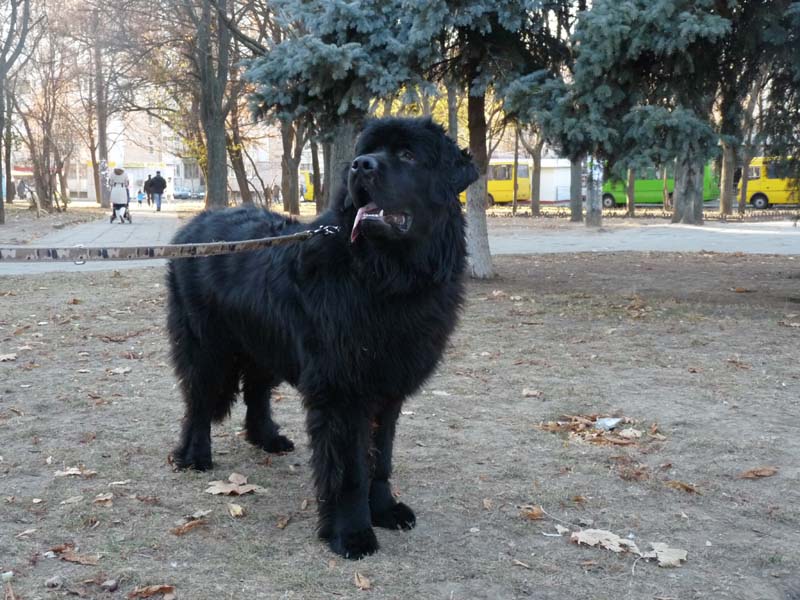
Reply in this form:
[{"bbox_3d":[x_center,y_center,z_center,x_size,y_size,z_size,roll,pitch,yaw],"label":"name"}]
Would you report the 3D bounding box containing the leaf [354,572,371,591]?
[{"bbox_3d":[-0.076,0.561,2.083,0.028,0.025,0.050,-1,6,-8],"label":"leaf"}]

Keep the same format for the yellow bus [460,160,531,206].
[{"bbox_3d":[4.585,-7.271,65.498,7.100,2.750,2.300,4,7,33],"label":"yellow bus"}]

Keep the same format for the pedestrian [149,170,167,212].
[{"bbox_3d":[-10.478,-4.700,45.050,0.660,1.750,0.480,-1,6,-13],"label":"pedestrian"}]

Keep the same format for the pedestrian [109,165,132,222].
[{"bbox_3d":[-8.185,-3.055,30.400,0.550,1.630,0.500,-1,6,-13],"label":"pedestrian"}]

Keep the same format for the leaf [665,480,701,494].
[{"bbox_3d":[0.753,0.495,2.753,0.103,0.020,0.045,4,7,33],"label":"leaf"}]

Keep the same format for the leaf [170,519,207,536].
[{"bbox_3d":[-0.531,0.571,2.610,0.095,0.020,0.050,-2,6,-20],"label":"leaf"}]

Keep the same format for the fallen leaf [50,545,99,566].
[{"bbox_3d":[-0.751,0.590,2.401,0.110,0.025,0.065,0,6,0],"label":"fallen leaf"}]

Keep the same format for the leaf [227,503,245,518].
[{"bbox_3d":[-0.435,0.556,2.750,0.040,0.020,0.065,1,6,5],"label":"leaf"}]

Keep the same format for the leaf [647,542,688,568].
[{"bbox_3d":[0.618,0.590,2.401,0.090,0.025,0.100,2,6,15],"label":"leaf"}]

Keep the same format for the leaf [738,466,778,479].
[{"bbox_3d":[0.994,0.478,2.885,0.131,0.025,0.055,-2,6,-15],"label":"leaf"}]

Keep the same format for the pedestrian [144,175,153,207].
[{"bbox_3d":[-13.699,-5.955,56.875,0.560,1.750,0.500,-1,6,-13],"label":"pedestrian"}]

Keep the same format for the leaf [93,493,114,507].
[{"bbox_3d":[-0.812,0.546,2.848,0.058,0.020,0.058,-1,6,-10],"label":"leaf"}]

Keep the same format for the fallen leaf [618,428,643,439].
[{"bbox_3d":[0.795,0.460,3.586,0.082,0.020,0.070,0,6,0],"label":"fallen leaf"}]

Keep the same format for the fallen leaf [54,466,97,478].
[{"bbox_3d":[-0.900,0.478,2.892,0.114,0.025,0.055,0,6,3],"label":"fallen leaf"}]

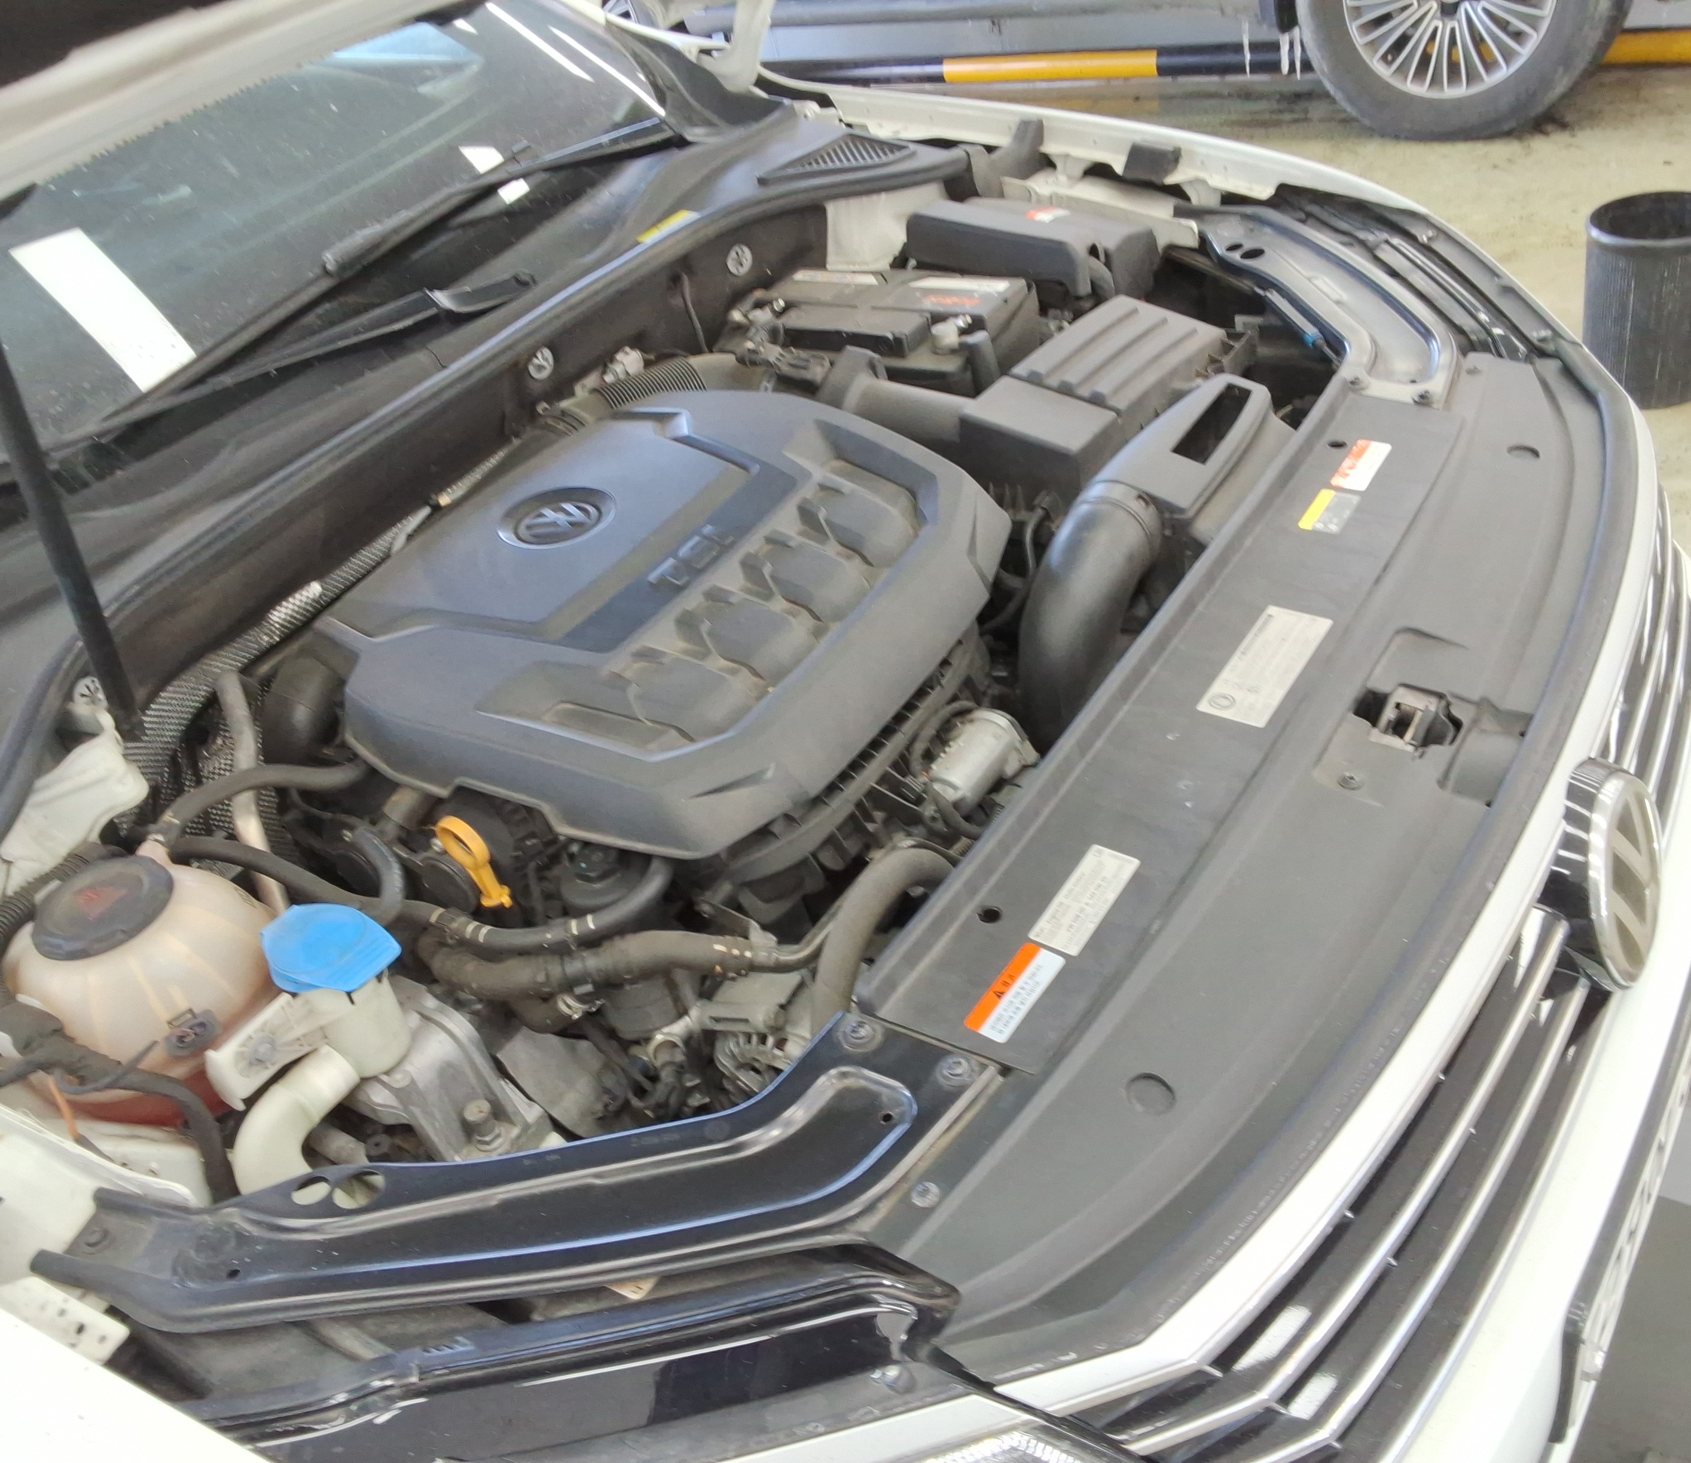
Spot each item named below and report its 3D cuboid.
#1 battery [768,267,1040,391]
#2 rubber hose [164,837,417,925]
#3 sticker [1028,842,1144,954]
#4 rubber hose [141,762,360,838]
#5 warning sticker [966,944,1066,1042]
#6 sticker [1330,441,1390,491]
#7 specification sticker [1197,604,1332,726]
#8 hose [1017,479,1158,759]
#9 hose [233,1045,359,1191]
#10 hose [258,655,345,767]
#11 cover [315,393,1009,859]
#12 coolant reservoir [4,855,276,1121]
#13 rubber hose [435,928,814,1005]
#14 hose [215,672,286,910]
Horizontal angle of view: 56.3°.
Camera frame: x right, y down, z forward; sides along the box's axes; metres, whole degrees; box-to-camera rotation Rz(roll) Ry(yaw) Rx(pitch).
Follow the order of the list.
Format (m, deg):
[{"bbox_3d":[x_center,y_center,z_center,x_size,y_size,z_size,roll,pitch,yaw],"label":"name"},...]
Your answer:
[{"bbox_3d":[0.047,-0.378,1.714,0.280,0.190,0.175,13,44,33],"label":"battery"},{"bbox_3d":[-0.407,0.109,1.154,0.178,0.093,0.024,-3,37,16],"label":"rubber hose"},{"bbox_3d":[0.136,0.094,0.891,0.031,0.002,0.080,20,48,28],"label":"sticker"},{"bbox_3d":[-0.423,0.046,1.137,0.034,0.044,0.183,12,21,32],"label":"rubber hose"},{"bbox_3d":[0.094,0.143,0.868,0.024,0.003,0.066,22,48,25],"label":"warning sticker"},{"bbox_3d":[0.390,-0.202,1.191,0.026,0.002,0.066,18,47,27],"label":"sticker"},{"bbox_3d":[0.284,-0.046,1.063,0.045,0.003,0.125,22,48,25],"label":"specification sticker"},{"bbox_3d":[0.192,-0.087,1.230,0.083,0.186,0.167,13,44,33],"label":"hose"},{"bbox_3d":[-0.324,0.229,0.931,0.059,0.093,0.073,13,44,33],"label":"hose"},{"bbox_3d":[-0.441,-0.017,1.284,0.078,0.088,0.073,13,44,33],"label":"hose"},{"bbox_3d":[-0.137,-0.136,1.356,0.495,0.115,0.525,13,44,33],"label":"cover"},{"bbox_3d":[-0.441,0.165,0.990,0.165,0.169,0.165,13,44,33],"label":"coolant reservoir"},{"bbox_3d":[-0.177,0.171,1.158,0.312,0.050,0.060,0,38,19],"label":"rubber hose"},{"bbox_3d":[-0.463,0.047,1.225,0.029,0.029,0.204,-28,70,27],"label":"hose"}]

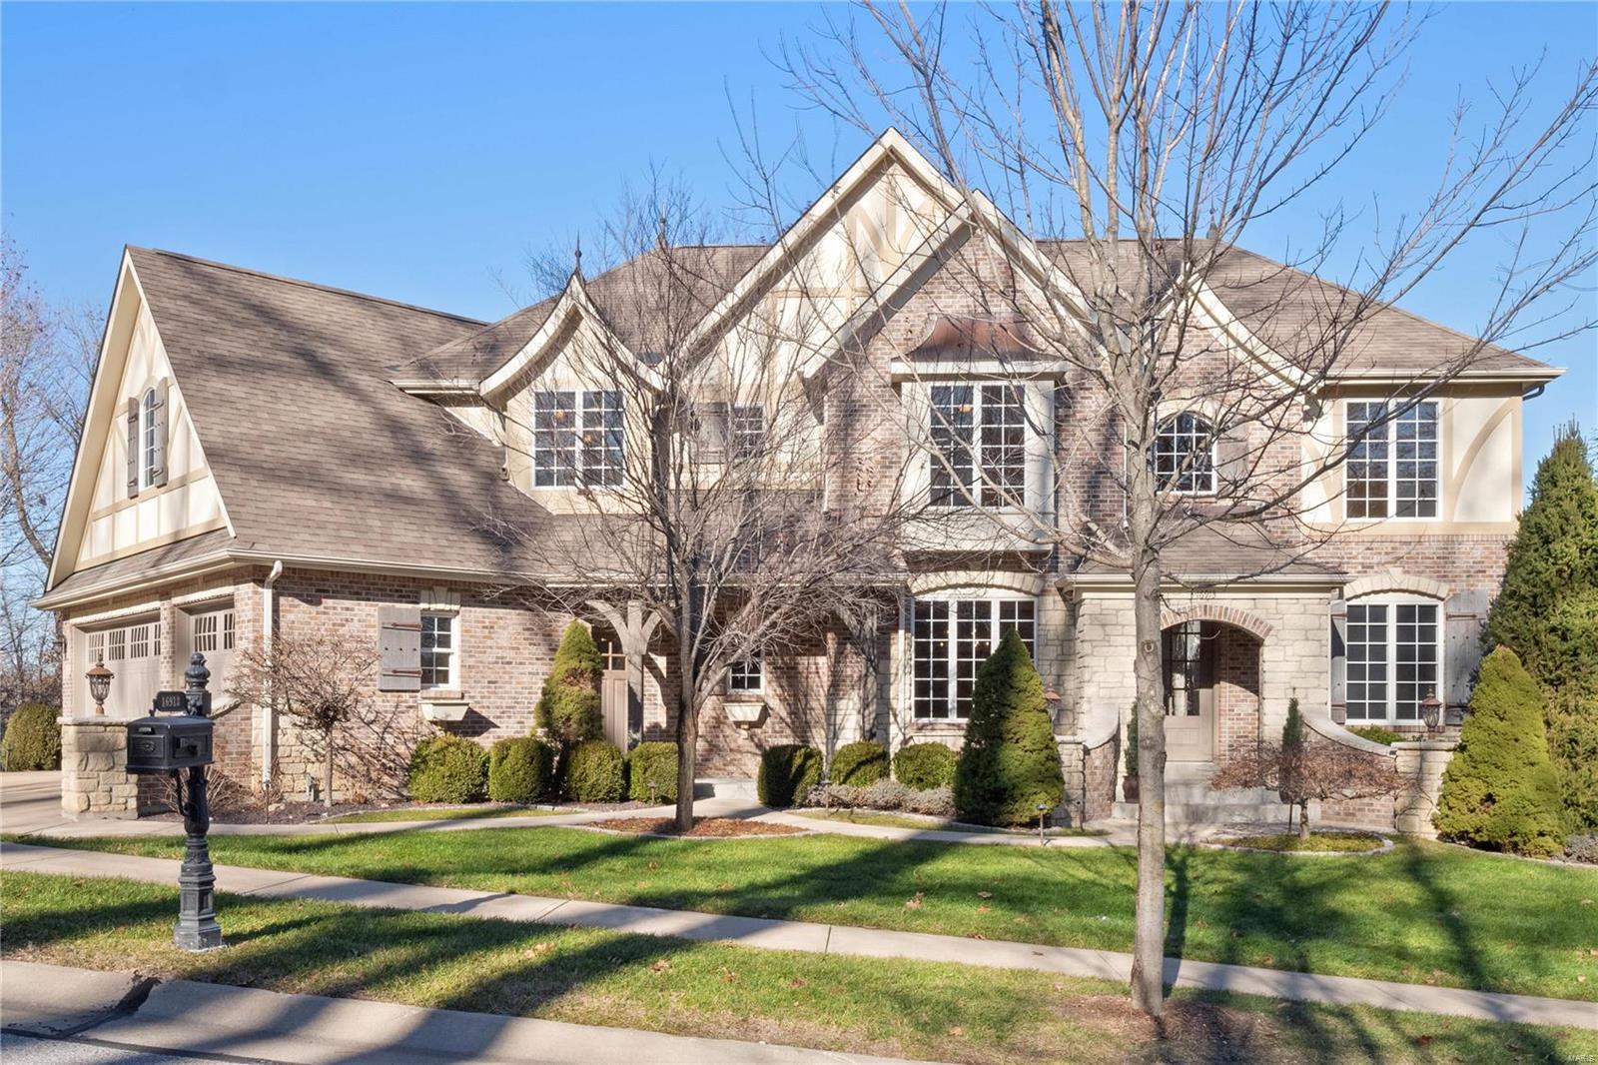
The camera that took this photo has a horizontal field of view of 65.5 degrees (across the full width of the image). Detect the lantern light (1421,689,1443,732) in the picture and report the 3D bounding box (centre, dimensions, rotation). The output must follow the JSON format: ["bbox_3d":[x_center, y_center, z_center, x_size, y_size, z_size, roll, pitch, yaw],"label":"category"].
[{"bbox_3d":[8.363,2.372,16.400,0.300,0.610,0.300,0,-2,0],"label":"lantern light"}]

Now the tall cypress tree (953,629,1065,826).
[{"bbox_3d":[2.701,2.523,16.000,1.380,2.500,1.380,0,-2,0],"label":"tall cypress tree"}]

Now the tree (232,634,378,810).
[{"bbox_3d":[-5.961,2.290,15.000,1.720,2.100,1.650,0,-2,0],"label":"tree"}]

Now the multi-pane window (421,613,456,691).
[{"bbox_3d":[-4.887,1.603,16.800,0.560,1.060,0.130,2,-3,-41],"label":"multi-pane window"}]

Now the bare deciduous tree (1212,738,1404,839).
[{"bbox_3d":[6.920,3.496,16.900,2.550,1.380,2.400,0,-2,1],"label":"bare deciduous tree"}]

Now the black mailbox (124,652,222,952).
[{"bbox_3d":[-3.480,1.557,7.020,0.260,1.680,0.580,0,-3,9],"label":"black mailbox"}]

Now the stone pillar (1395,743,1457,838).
[{"bbox_3d":[9.194,3.726,18.100,0.760,1.370,0.760,0,-2,1],"label":"stone pillar"}]

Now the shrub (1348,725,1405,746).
[{"bbox_3d":[8.115,3.111,17.500,0.880,0.780,0.850,0,-2,0],"label":"shrub"}]

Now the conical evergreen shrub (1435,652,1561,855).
[{"bbox_3d":[9.817,3.040,17.400,1.820,2.850,1.820,0,-2,1],"label":"conical evergreen shrub"}]

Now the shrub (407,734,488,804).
[{"bbox_3d":[-5.167,3.492,18.300,1.180,1.020,1.150,0,-2,1],"label":"shrub"}]

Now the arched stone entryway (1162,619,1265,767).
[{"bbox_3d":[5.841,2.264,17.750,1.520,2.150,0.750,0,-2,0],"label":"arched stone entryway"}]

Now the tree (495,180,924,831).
[{"bbox_3d":[-1.164,-0.358,16.200,5.600,8.450,5.200,0,-2,1],"label":"tree"}]

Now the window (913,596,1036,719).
[{"bbox_3d":[2.534,1.803,17.950,1.770,1.800,0.140,0,-2,0],"label":"window"}]

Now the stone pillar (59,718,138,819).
[{"bbox_3d":[-9.068,3.048,16.100,0.760,1.290,0.760,2,-2,-43],"label":"stone pillar"}]

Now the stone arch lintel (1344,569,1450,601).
[{"bbox_3d":[8.745,0.766,18.150,1.550,0.460,0.180,0,0,2],"label":"stone arch lintel"}]

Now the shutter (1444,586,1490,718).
[{"bbox_3d":[9.865,1.797,18.350,0.660,1.960,0.060,0,-2,0],"label":"shutter"}]

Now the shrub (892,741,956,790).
[{"bbox_3d":[2.010,3.757,19.900,1.020,0.860,1.020,0,-2,1],"label":"shrub"}]

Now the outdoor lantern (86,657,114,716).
[{"bbox_3d":[-9.068,1.997,16.100,0.370,0.770,0.370,2,-2,-43],"label":"outdoor lantern"}]

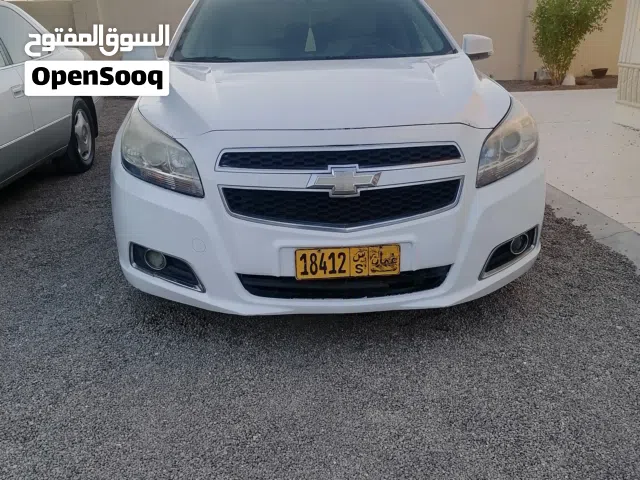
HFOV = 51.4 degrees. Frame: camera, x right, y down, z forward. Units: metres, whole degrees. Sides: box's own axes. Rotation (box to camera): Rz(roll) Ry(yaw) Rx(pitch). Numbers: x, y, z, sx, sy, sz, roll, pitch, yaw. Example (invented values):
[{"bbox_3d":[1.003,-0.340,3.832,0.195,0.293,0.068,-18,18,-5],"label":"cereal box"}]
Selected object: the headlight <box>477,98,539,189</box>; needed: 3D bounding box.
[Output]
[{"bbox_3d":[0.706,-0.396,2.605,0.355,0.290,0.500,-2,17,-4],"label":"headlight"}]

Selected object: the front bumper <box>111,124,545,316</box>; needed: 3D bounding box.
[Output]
[{"bbox_3d":[0.070,-0.111,2.513,1.780,0.645,0.550,-2,17,-4],"label":"front bumper"}]

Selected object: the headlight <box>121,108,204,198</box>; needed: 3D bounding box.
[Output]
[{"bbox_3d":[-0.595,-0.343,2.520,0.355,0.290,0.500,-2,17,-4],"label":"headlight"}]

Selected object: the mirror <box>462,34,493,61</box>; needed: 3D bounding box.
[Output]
[{"bbox_3d":[0.894,-1.100,3.787,0.190,0.150,0.140,-2,17,-4],"label":"mirror"}]

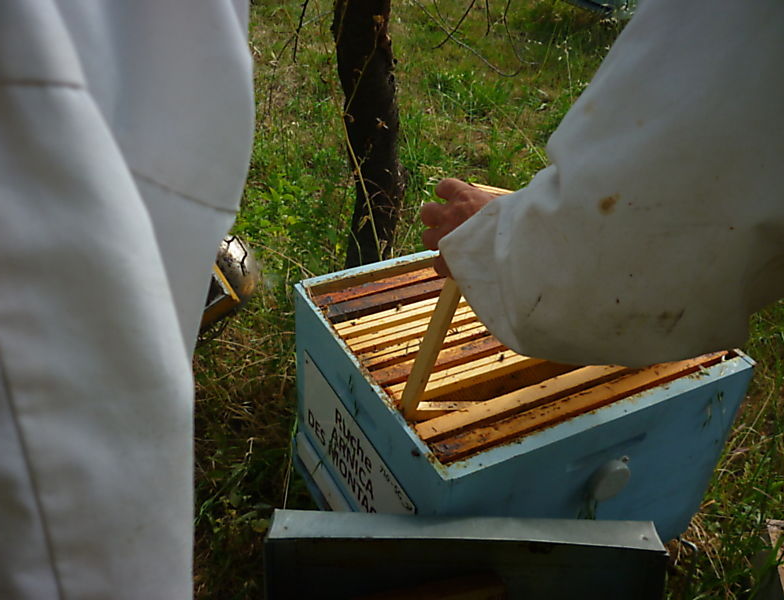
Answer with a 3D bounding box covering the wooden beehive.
[{"bbox_3d":[0.161,0.179,1.187,0.502,0.353,0.438,-14,38,-25],"label":"wooden beehive"}]

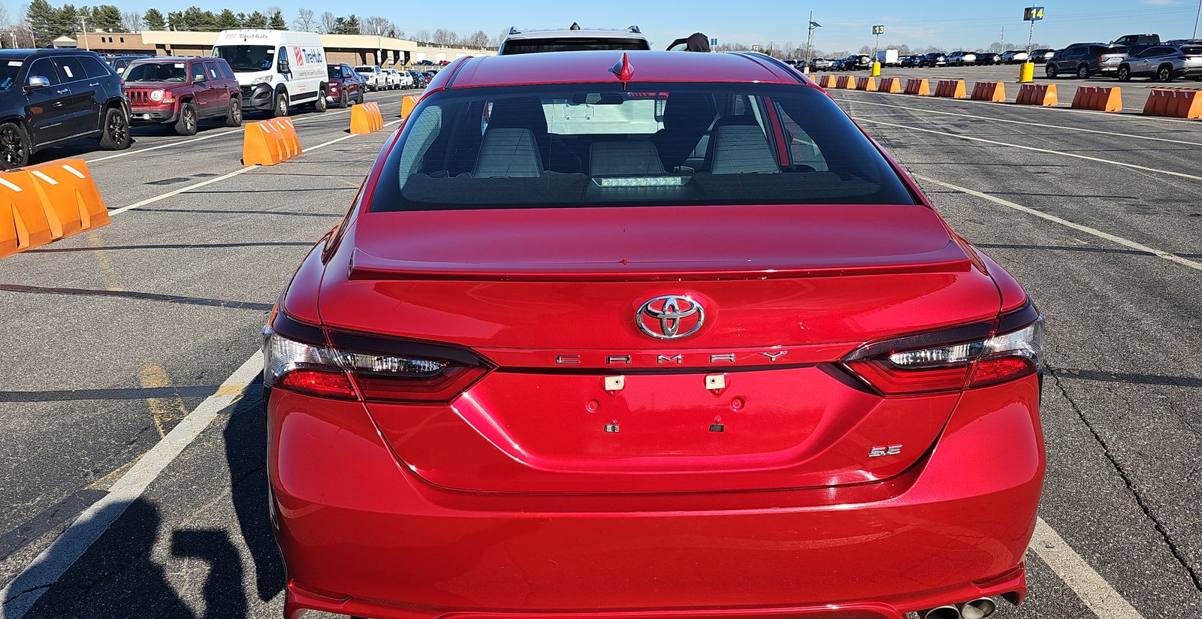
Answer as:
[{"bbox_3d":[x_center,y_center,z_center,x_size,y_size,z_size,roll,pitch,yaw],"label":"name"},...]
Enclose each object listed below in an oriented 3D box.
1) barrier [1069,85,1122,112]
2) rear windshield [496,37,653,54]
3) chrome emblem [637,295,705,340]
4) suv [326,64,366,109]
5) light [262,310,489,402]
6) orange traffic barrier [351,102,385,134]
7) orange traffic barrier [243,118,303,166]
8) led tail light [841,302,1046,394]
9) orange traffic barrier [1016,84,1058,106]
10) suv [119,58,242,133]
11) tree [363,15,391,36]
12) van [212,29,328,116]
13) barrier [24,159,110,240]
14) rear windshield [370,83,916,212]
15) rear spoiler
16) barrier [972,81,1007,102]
[{"bbox_3d":[13.757,-5.874,22.251,0.440,0.630,1.500,-1,17,-2],"label":"barrier"},{"bbox_3d":[-0.226,-2.189,7.121,1.330,0.440,0.150,-1,-5,-2],"label":"rear windshield"},{"bbox_3d":[0.124,0.013,1.434,0.125,0.085,0.018,-1,17,-1],"label":"chrome emblem"},{"bbox_3d":[-10.422,-8.577,30.447,1.820,1.660,4.400,-1,17,-2],"label":"suv"},{"bbox_3d":[-0.478,0.111,1.698,0.540,0.180,0.220,3,17,9],"label":"light"},{"bbox_3d":[-5.386,-4.435,18.469,0.460,0.620,1.600,-1,17,-2],"label":"orange traffic barrier"},{"bbox_3d":[-5.156,-2.666,12.584,0.440,0.620,1.500,-1,17,-2],"label":"orange traffic barrier"},{"bbox_3d":[0.710,0.059,1.617,0.626,0.151,0.185,-6,18,-19],"label":"led tail light"},{"bbox_3d":[13.644,-6.740,25.069,0.440,0.630,1.500,-1,17,-2],"label":"orange traffic barrier"},{"bbox_3d":[-10.061,-5.046,18.770,1.760,1.670,4.410,-1,17,-2],"label":"suv"},{"bbox_3d":[-42.152,-49.824,150.000,5.200,10.800,5.200,0,17,0],"label":"tree"},{"bbox_3d":[-10.855,-7.745,26.140,2.060,2.550,5.990,-1,17,-2],"label":"van"},{"bbox_3d":[-5.031,-0.913,7.014,0.460,0.620,1.600,-1,17,-2],"label":"barrier"},{"bbox_3d":[0.100,-0.488,2.267,1.380,0.130,0.660,-1,44,-2],"label":"rear windshield"},{"bbox_3d":[0.120,-0.081,1.533,1.246,0.051,0.289,-1,17,-1],"label":"rear spoiler"},{"bbox_3d":[14.523,-8.143,29.861,0.460,0.620,1.600,-1,17,-2],"label":"barrier"}]

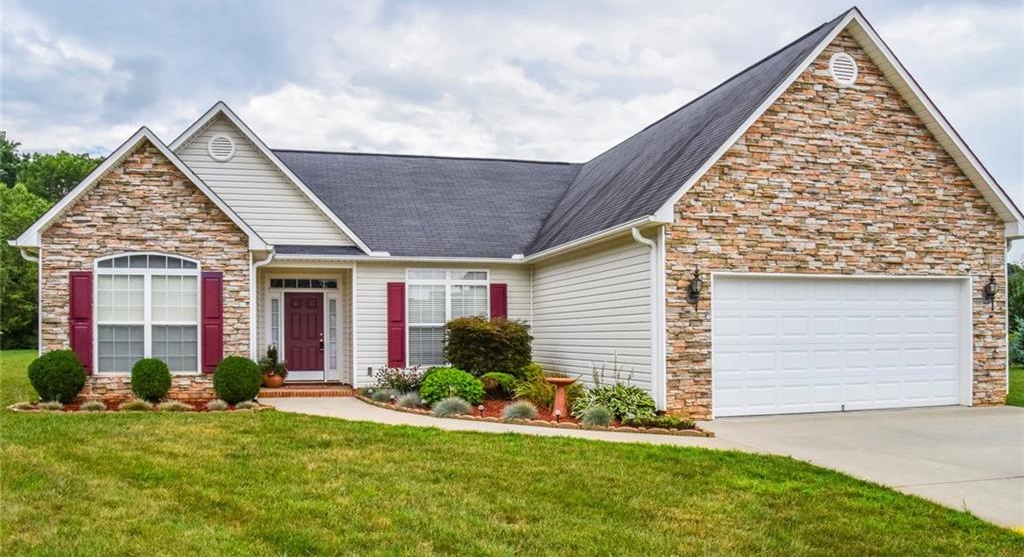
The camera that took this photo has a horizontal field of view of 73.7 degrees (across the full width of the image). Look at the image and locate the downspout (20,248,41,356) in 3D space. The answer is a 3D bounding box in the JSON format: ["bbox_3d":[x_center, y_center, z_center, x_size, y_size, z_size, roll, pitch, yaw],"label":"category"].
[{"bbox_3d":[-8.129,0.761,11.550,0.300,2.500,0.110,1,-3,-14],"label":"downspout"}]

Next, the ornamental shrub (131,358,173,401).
[{"bbox_3d":[-6.257,1.767,11.850,0.710,0.780,0.710,0,-2,-9],"label":"ornamental shrub"}]

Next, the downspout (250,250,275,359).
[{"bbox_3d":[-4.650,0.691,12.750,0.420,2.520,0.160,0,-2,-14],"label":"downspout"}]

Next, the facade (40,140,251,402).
[{"bbox_3d":[-6.564,-0.131,12.393,3.500,4.730,0.300,0,-2,-9],"label":"facade"}]

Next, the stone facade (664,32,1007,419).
[{"bbox_3d":[5.576,-0.946,11.445,6.850,6.270,0.300,0,-2,-16],"label":"stone facade"}]

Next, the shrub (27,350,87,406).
[{"bbox_3d":[-7.290,1.580,10.950,0.820,0.860,0.820,1,-3,-14],"label":"shrub"}]

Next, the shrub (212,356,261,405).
[{"bbox_3d":[-4.664,1.742,11.600,0.780,0.820,0.780,1,-3,-14],"label":"shrub"}]

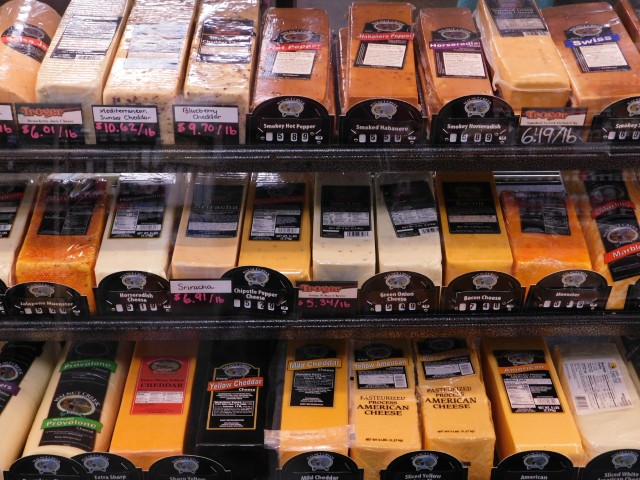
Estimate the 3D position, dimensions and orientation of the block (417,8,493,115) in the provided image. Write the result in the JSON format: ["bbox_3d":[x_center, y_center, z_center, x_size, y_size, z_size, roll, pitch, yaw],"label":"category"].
[{"bbox_3d":[0.201,-0.243,1.637,0.081,0.093,0.275,0,38,0],"label":"block"}]

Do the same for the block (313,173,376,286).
[{"bbox_3d":[0.038,-0.003,1.720,0.092,0.093,0.243,0,38,0],"label":"block"}]

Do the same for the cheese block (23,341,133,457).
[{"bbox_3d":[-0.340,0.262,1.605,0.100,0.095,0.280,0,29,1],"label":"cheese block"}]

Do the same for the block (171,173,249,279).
[{"bbox_3d":[-0.168,-0.003,1.720,0.094,0.093,0.247,0,38,0],"label":"block"}]

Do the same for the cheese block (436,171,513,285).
[{"bbox_3d":[0.235,-0.003,1.720,0.097,0.093,0.243,0,38,0],"label":"cheese block"}]

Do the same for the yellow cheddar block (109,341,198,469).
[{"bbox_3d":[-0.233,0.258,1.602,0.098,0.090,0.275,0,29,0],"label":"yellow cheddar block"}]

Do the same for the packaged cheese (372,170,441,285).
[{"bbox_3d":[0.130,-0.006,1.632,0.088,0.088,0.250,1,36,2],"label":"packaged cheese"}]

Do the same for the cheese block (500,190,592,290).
[{"bbox_3d":[0.341,0.017,1.700,0.115,0.098,0.195,0,38,0],"label":"cheese block"}]

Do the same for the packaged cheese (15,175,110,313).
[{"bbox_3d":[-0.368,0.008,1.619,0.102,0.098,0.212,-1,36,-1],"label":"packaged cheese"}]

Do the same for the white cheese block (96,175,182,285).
[{"bbox_3d":[-0.274,0.001,1.714,0.099,0.092,0.250,0,38,0],"label":"white cheese block"}]

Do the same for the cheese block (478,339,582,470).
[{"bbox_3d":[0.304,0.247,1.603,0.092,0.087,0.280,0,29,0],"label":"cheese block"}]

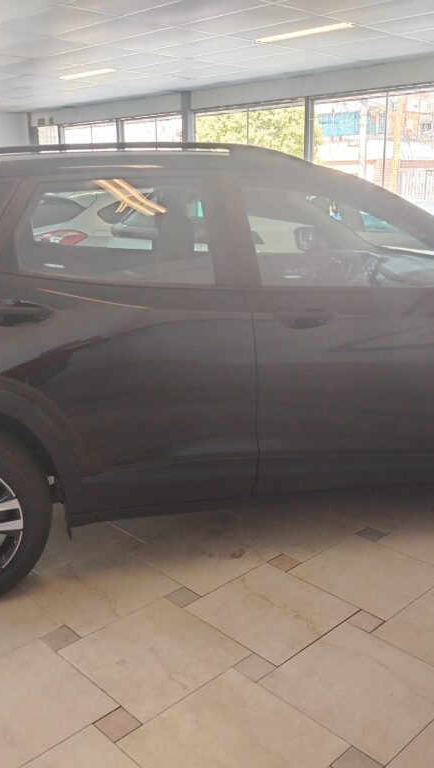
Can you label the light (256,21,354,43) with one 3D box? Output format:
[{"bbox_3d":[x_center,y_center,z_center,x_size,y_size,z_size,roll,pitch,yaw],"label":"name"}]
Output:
[{"bbox_3d":[0.857,-3.461,6.995,1.180,0.060,0.160,14,21,43],"label":"light"}]

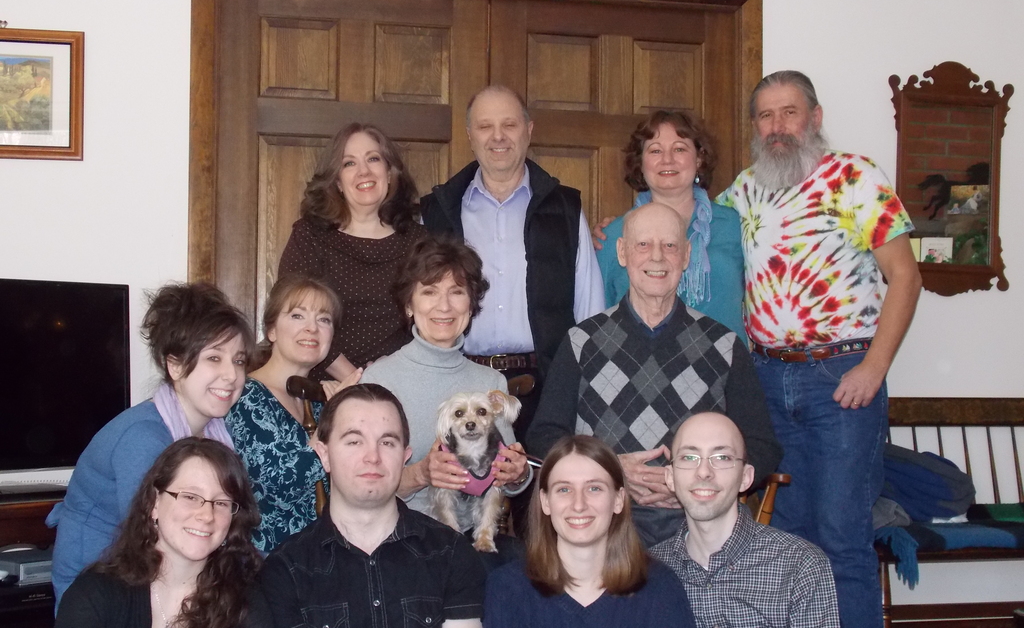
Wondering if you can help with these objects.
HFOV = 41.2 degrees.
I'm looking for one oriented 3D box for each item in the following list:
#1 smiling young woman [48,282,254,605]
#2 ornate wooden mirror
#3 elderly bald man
[{"bbox_3d":[-0.765,0.489,2.855,0.540,1.109,0.430,-1,-3,40],"label":"smiling young woman"},{"bbox_3d":[1.351,-0.418,4.196,0.432,0.730,0.040,1,-2,-13],"label":"ornate wooden mirror"},{"bbox_3d":[0.311,0.397,3.069,0.570,1.327,0.660,0,-2,0],"label":"elderly bald man"}]

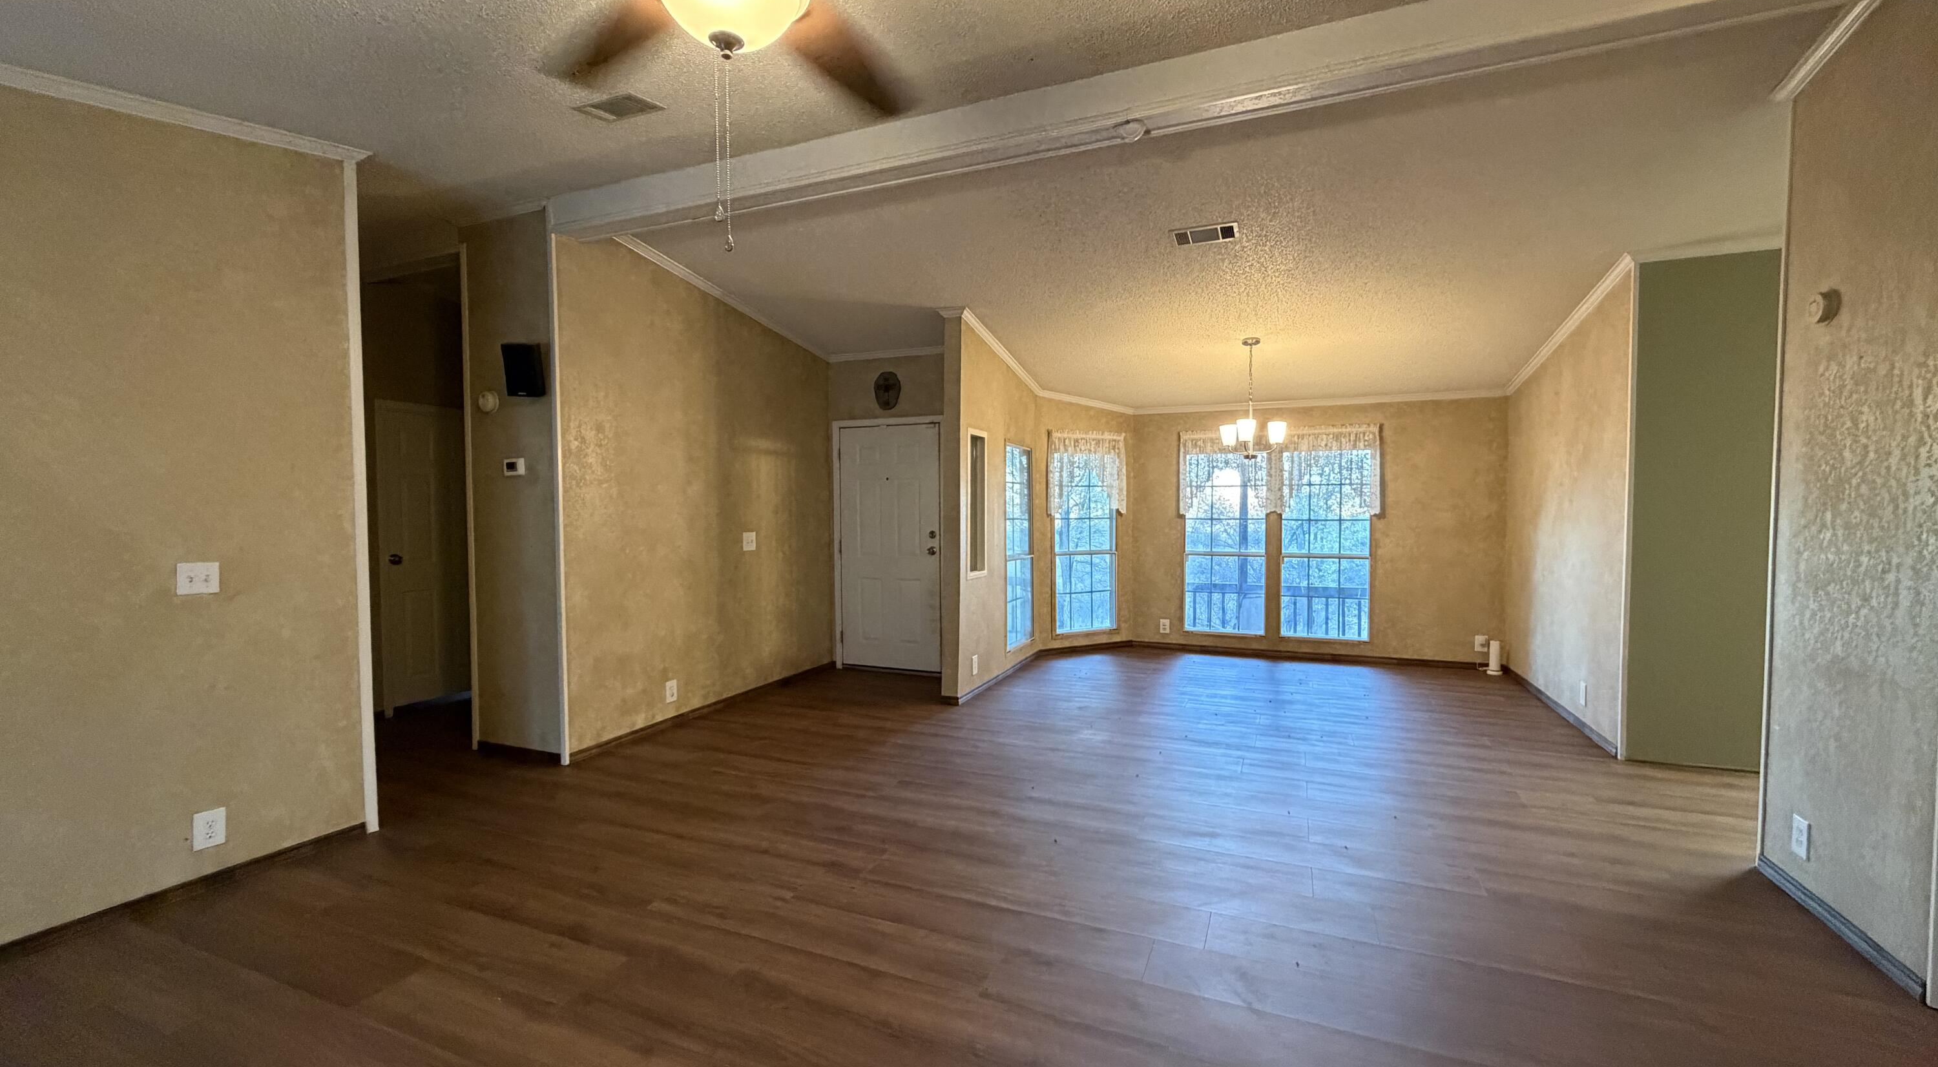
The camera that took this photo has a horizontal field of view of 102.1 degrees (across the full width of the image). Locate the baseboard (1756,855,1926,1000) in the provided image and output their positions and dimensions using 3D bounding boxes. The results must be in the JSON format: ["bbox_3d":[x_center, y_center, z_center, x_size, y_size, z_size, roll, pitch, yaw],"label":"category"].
[{"bbox_3d":[2.841,1.260,2.583,0.017,0.055,0.860,1,3,24],"label":"baseboard"}]

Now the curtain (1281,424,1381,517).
[{"bbox_3d":[3.236,-0.562,7.024,0.832,0.812,0.100,1,2,23],"label":"curtain"}]

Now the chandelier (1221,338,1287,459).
[{"bbox_3d":[2.100,-0.985,5.801,0.450,0.870,0.450,1,2,23],"label":"chandelier"}]

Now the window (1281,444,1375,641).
[{"bbox_3d":[3.106,0.082,6.827,0.710,1.680,0.060,1,3,24],"label":"window"}]

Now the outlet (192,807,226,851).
[{"bbox_3d":[-2.776,1.079,2.866,0.012,0.130,0.087,1,2,23],"label":"outlet"}]

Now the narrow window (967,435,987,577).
[{"bbox_3d":[0.053,-0.209,5.728,0.080,1.053,0.360,1,3,22],"label":"narrow window"}]

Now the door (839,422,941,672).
[{"bbox_3d":[-0.653,0.105,6.477,1.069,2.084,0.120,1,2,23],"label":"door"}]

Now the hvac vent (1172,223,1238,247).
[{"bbox_3d":[1.281,-1.611,4.232,0.330,0.025,0.185,1,-6,23],"label":"hvac vent"}]

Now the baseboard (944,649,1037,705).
[{"bbox_3d":[0.254,1.106,6.176,0.090,0.056,1.840,1,3,24],"label":"baseboard"}]

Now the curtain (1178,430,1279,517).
[{"bbox_3d":[2.426,-0.569,7.368,0.902,0.795,0.100,1,2,23],"label":"curtain"}]

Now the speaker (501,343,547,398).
[{"bbox_3d":[-2.263,-0.828,3.988,0.150,0.255,0.085,0,12,2],"label":"speaker"}]

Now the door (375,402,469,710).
[{"bbox_3d":[-3.744,0.154,5.518,0.060,2.046,0.759,1,3,24],"label":"door"}]

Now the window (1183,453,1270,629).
[{"bbox_3d":[2.442,0.086,7.478,0.772,1.785,0.090,1,2,23],"label":"window"}]

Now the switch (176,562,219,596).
[{"bbox_3d":[-2.737,0.163,2.791,0.015,0.112,0.116,1,3,24],"label":"switch"}]

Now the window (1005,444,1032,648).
[{"bbox_3d":[0.403,0.123,6.443,0.060,1.650,0.660,1,3,24],"label":"window"}]

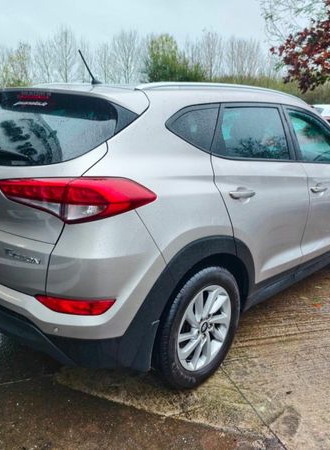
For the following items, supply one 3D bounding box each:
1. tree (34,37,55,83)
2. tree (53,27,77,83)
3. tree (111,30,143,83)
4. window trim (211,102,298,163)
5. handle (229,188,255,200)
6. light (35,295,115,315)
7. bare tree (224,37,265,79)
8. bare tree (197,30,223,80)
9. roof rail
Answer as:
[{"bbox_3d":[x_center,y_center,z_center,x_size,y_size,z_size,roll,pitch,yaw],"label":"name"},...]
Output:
[{"bbox_3d":[-10.349,-12.203,34.610,1.940,7.670,1.940,2,14,0],"label":"tree"},{"bbox_3d":[-8.604,-12.709,34.949,2.210,8.610,2.210,2,14,0],"label":"tree"},{"bbox_3d":[-2.893,-10.769,30.125,2.418,7.212,2.297,1,14,-6],"label":"tree"},{"bbox_3d":[0.509,-0.518,2.248,0.051,0.386,0.910,-15,-2,45],"label":"window trim"},{"bbox_3d":[0.411,-0.160,2.056,0.055,0.055,0.240,15,19,41],"label":"handle"},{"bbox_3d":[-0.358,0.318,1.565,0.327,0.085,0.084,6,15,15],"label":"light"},{"bbox_3d":[7.052,-12.895,37.387,3.550,8.820,3.550,2,14,0],"label":"bare tree"},{"bbox_3d":[3.286,-10.994,31.089,2.027,7.662,1.926,4,14,5],"label":"bare tree"},{"bbox_3d":[0.459,-0.794,2.413,0.080,0.105,1.740,15,19,41],"label":"roof rail"}]

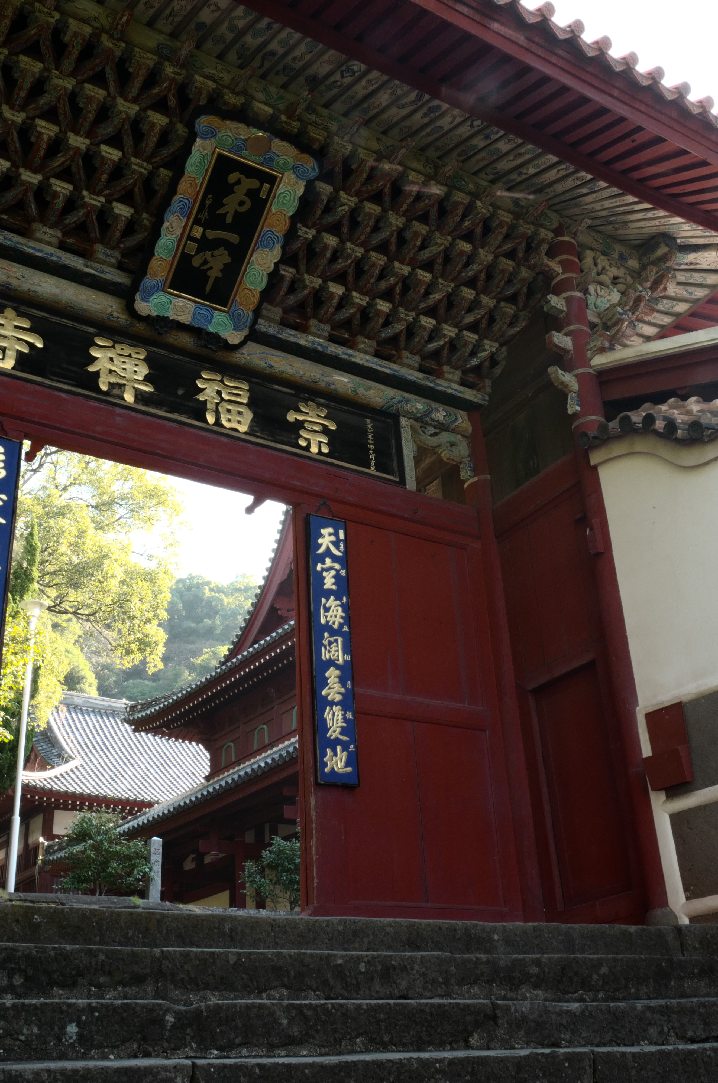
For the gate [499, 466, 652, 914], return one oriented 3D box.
[{"bbox_3d":[1.351,0.947,7.094,0.130,3.146,0.907,14,-31,-30],"label":"gate"}]

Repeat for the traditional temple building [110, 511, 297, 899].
[{"bbox_3d":[3.858,4.898,28.822,17.000,12.800,14.300,14,-31,-30],"label":"traditional temple building"}]

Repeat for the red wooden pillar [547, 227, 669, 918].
[{"bbox_3d":[1.594,-0.093,7.063,0.209,4.939,0.209,14,-31,-30],"label":"red wooden pillar"}]

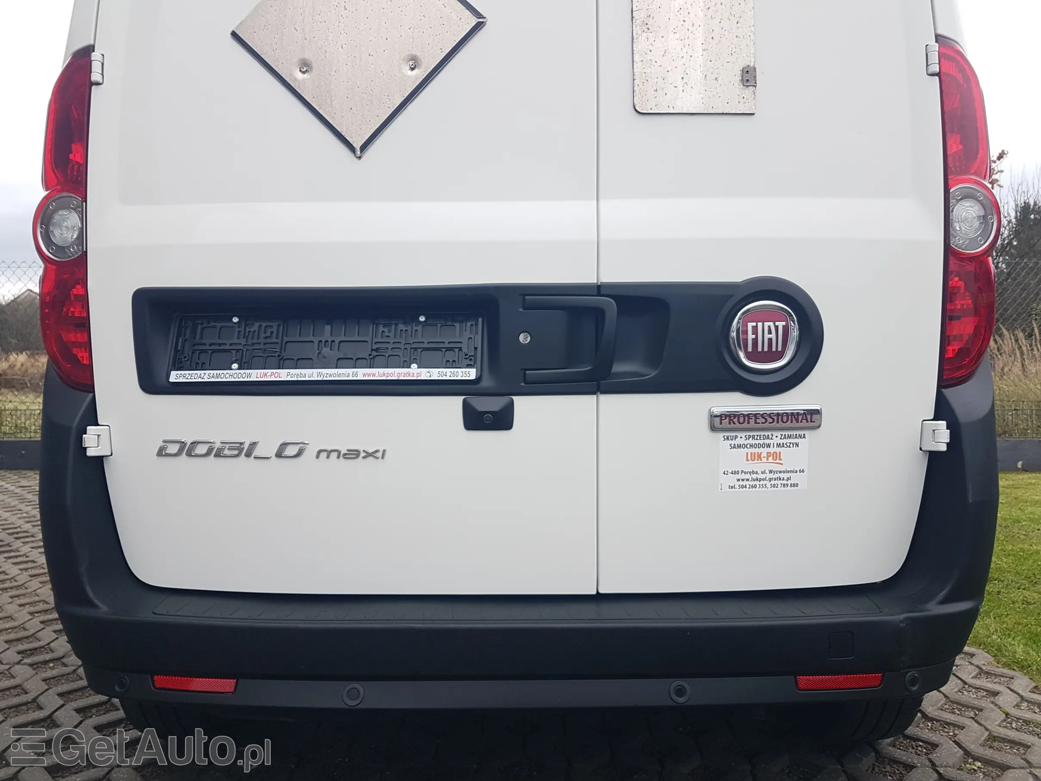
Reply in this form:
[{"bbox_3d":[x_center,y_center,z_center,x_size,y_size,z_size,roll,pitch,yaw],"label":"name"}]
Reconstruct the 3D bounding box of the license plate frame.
[{"bbox_3d":[-0.332,-0.072,1.338,0.530,0.125,0.022,0,-16,0],"label":"license plate frame"}]

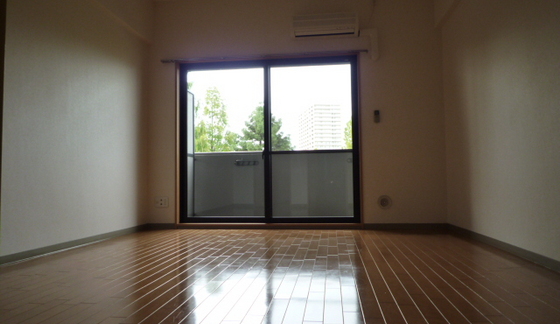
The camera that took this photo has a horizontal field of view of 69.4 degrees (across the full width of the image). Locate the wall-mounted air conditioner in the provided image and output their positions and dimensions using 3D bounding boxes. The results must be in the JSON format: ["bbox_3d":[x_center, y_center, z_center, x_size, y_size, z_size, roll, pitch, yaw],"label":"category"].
[{"bbox_3d":[0.490,-1.429,4.314,0.675,0.223,0.190,-1,-3,7],"label":"wall-mounted air conditioner"}]

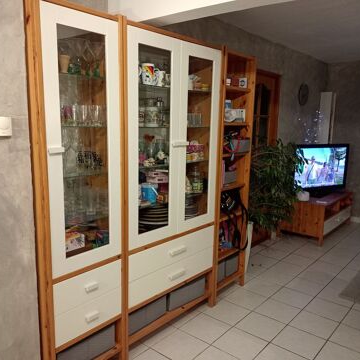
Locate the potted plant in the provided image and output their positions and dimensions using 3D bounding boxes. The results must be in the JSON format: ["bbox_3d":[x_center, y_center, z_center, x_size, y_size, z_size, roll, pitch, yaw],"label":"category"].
[{"bbox_3d":[0.981,0.046,3.844,0.550,0.940,0.580,9,12,39],"label":"potted plant"}]

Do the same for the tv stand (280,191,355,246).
[{"bbox_3d":[1.918,0.467,5.231,0.570,0.530,1.140,9,12,39],"label":"tv stand"}]

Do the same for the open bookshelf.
[{"bbox_3d":[0.317,-0.022,3.292,0.400,2.080,0.520,9,12,39],"label":"open bookshelf"}]

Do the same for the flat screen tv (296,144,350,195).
[{"bbox_3d":[1.899,-0.117,5.014,0.960,0.690,0.180,-4,10,-26],"label":"flat screen tv"}]

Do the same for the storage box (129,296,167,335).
[{"bbox_3d":[-0.364,0.911,2.667,0.350,0.150,0.400,9,12,39],"label":"storage box"}]

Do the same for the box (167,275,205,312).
[{"bbox_3d":[-0.069,0.858,3.013,0.350,0.150,0.420,9,12,39],"label":"box"}]

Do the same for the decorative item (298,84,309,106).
[{"bbox_3d":[1.720,-1.183,5.180,0.040,0.300,0.295,9,12,39],"label":"decorative item"}]

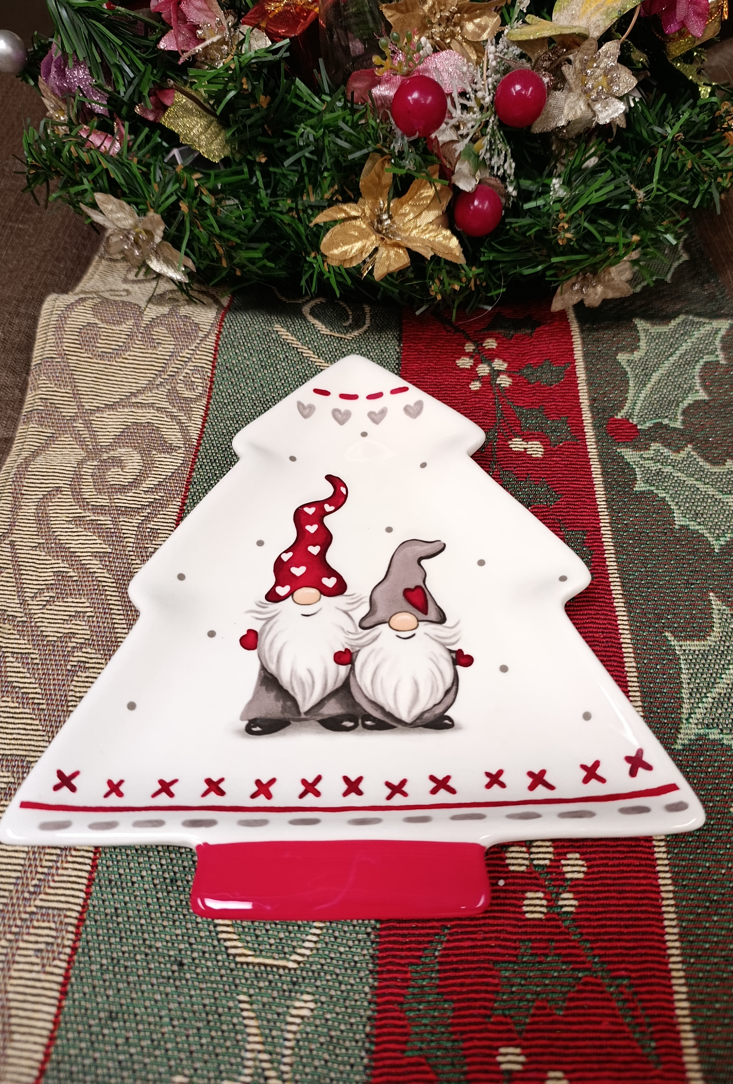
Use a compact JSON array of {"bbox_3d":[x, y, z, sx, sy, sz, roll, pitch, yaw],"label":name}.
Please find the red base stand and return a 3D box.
[{"bbox_3d":[-0.007,0.100,0.211,0.085,0.011,0.021,-1,56,1],"label":"red base stand"}]

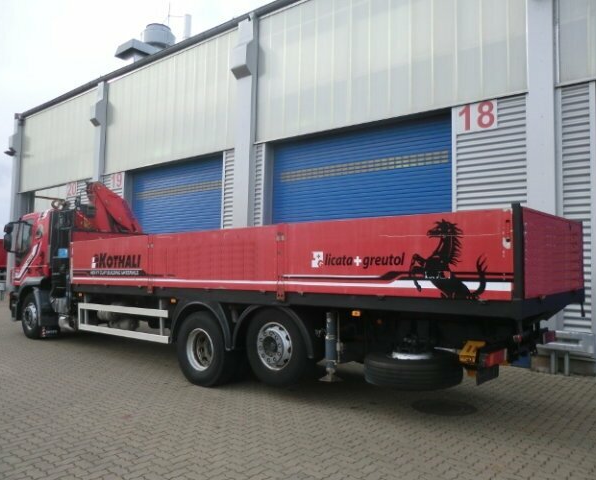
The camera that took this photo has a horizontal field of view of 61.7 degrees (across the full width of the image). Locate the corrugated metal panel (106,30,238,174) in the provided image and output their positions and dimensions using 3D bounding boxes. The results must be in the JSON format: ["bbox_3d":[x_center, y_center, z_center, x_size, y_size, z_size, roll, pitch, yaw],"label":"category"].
[{"bbox_3d":[-3.993,-3.821,14.870,6.340,3.196,0.120,-2,-4,39],"label":"corrugated metal panel"}]

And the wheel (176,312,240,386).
[{"bbox_3d":[-1.273,1.543,7.213,1.017,1.017,0.330,-3,-4,41],"label":"wheel"}]

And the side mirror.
[{"bbox_3d":[-6.871,0.059,11.843,0.140,0.460,0.210,-3,-4,41],"label":"side mirror"}]

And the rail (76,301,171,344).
[{"bbox_3d":[-3.080,1.396,8.630,3.007,0.515,0.060,-3,-4,41],"label":"rail"}]

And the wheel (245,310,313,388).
[{"bbox_3d":[-0.189,1.300,6.249,1.017,1.017,0.300,-3,-4,41],"label":"wheel"}]

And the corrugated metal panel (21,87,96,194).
[{"bbox_3d":[-9.311,-3.630,19.233,6.340,3.196,0.120,-2,-4,39],"label":"corrugated metal panel"}]

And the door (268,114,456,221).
[{"bbox_3d":[1.152,-0.069,10.947,4.600,4.644,0.100,-2,-4,39],"label":"door"}]

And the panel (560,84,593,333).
[{"bbox_3d":[4.386,-0.324,7.846,0.439,4.374,0.060,-2,-4,39],"label":"panel"}]

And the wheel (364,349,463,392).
[{"bbox_3d":[1.258,1.350,5.441,1.010,0.280,1.010,0,-3,0],"label":"wheel"}]

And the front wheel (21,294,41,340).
[{"bbox_3d":[-5.951,1.756,11.367,1.017,1.017,0.300,-3,-4,41],"label":"front wheel"}]

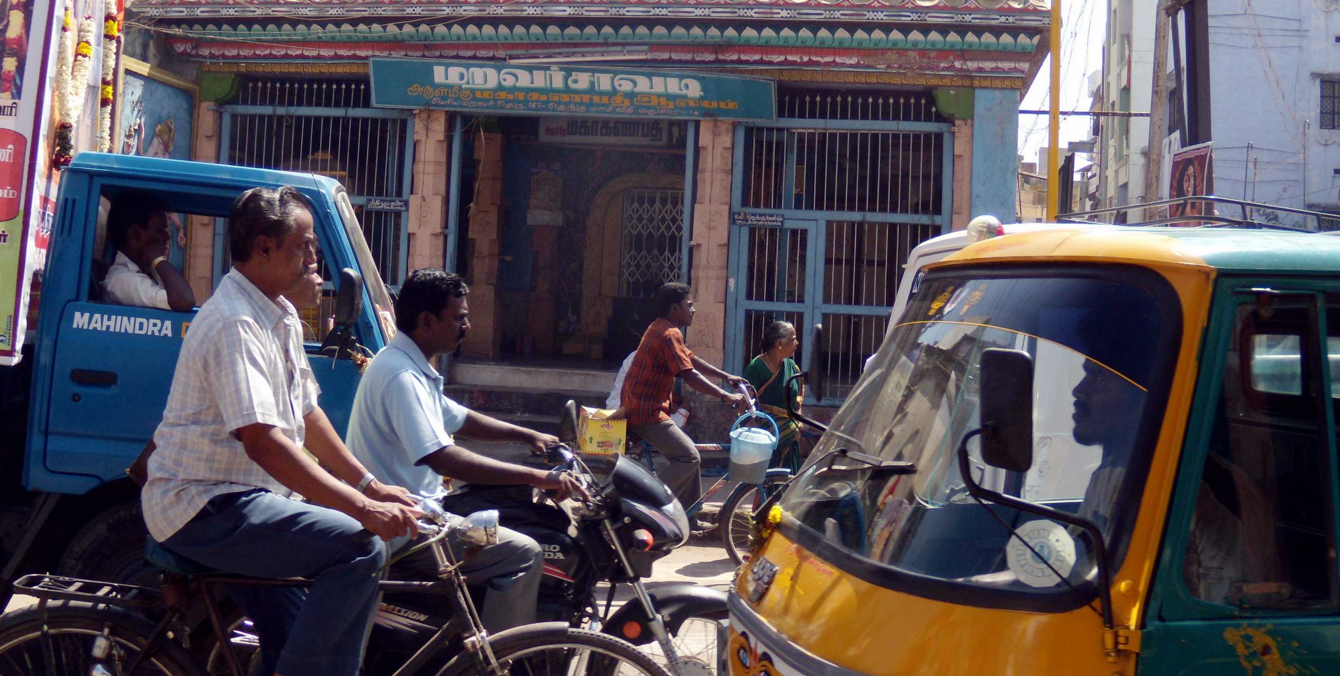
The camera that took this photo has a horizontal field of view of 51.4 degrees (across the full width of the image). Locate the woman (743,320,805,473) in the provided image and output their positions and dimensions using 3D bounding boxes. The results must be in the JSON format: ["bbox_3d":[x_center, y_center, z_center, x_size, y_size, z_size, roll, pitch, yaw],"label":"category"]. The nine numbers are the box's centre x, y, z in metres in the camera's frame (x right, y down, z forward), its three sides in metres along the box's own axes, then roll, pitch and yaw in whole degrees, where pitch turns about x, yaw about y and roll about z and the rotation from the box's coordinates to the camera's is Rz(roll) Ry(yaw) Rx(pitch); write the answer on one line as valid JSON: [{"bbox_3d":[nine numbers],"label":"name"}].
[{"bbox_3d":[0.690,0.640,9.300,0.450,1.520,0.320,3,-1,-40],"label":"woman"}]

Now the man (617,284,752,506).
[{"bbox_3d":[0.075,0.420,8.280,0.800,1.450,0.500,3,-1,-14],"label":"man"}]

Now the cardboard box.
[{"bbox_3d":[-0.393,0.535,8.120,0.250,0.260,0.230,3,-1,-16],"label":"cardboard box"}]

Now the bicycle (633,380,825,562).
[{"bbox_3d":[0.090,0.895,8.300,1.800,1.080,0.550,3,-1,-14],"label":"bicycle"}]

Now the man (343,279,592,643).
[{"bbox_3d":[-0.630,0.430,4.340,0.770,1.300,0.580,3,-1,-9],"label":"man"}]

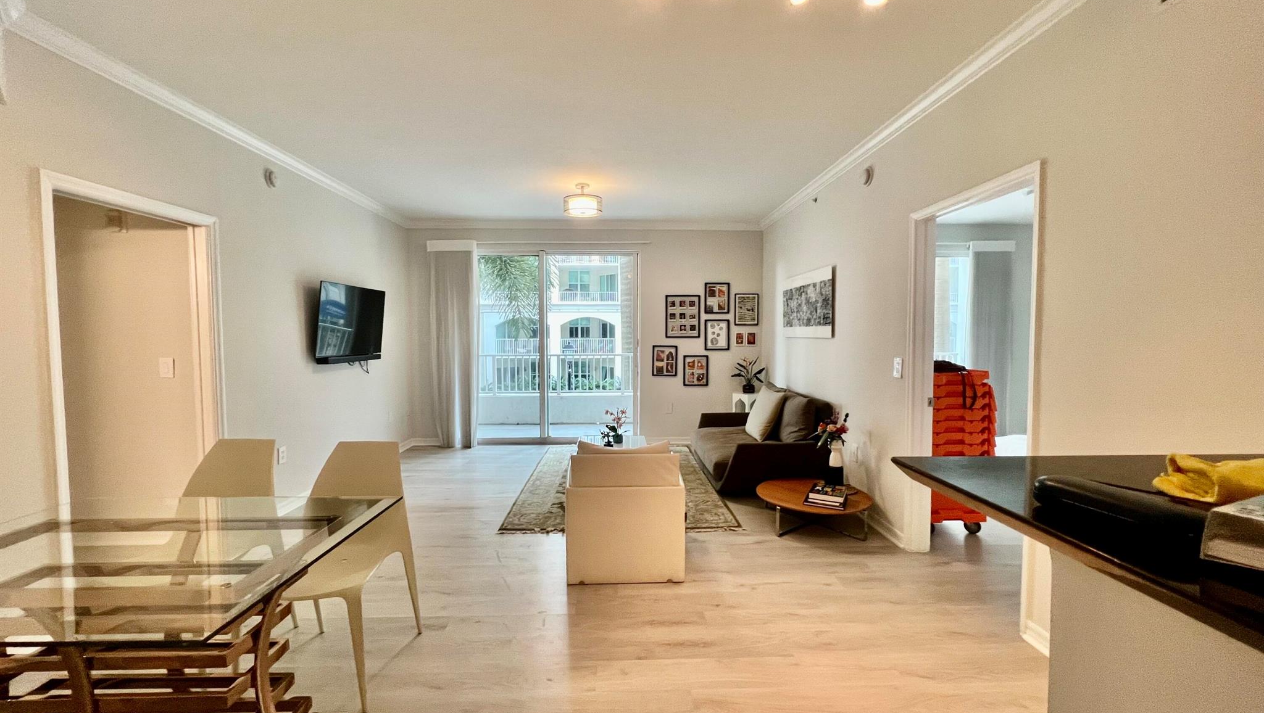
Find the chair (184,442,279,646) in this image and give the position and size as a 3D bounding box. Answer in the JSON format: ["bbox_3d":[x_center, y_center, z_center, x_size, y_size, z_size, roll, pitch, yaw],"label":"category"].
[{"bbox_3d":[-1.794,0.851,1.989,0.465,0.883,0.535,0,2,-2],"label":"chair"}]

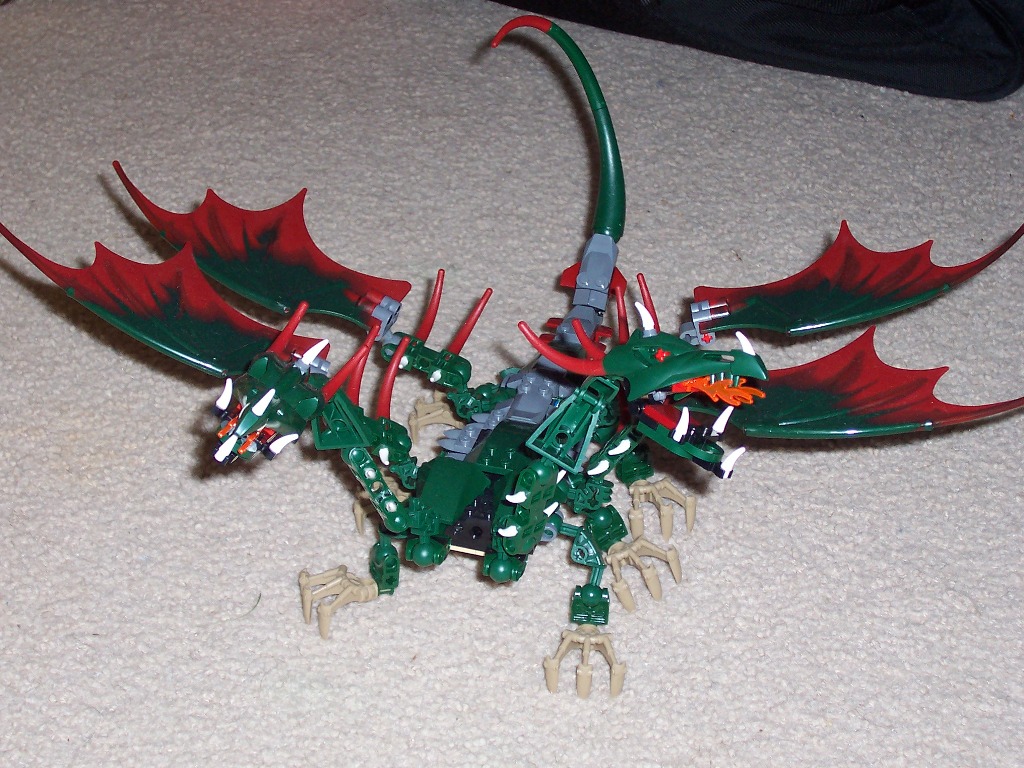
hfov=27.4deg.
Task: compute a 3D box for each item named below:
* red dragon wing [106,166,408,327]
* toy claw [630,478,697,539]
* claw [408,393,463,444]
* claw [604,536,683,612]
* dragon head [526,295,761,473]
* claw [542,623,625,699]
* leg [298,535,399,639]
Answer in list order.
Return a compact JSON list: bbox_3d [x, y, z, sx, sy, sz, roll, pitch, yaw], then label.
[{"bbox_3d":[-0.113,-0.070,0.943,0.158,0.022,0.079,29,42,18],"label":"red dragon wing"},{"bbox_3d":[0.065,0.054,0.953,0.034,0.022,0.037,-11,39,-14],"label":"toy claw"},{"bbox_3d":[-0.029,0.019,0.997,0.037,0.022,0.034,13,40,16],"label":"claw"},{"bbox_3d":[0.054,0.080,0.922,0.034,0.022,0.037,-29,38,-17],"label":"claw"},{"bbox_3d":[0.059,0.002,0.850,0.102,0.069,0.047,4,5,30],"label":"dragon head"},{"bbox_3d":[0.029,0.106,0.820,0.032,0.019,0.033,3,35,6],"label":"claw"},{"bbox_3d":[-0.069,0.085,0.898,0.045,0.038,0.034,-13,40,-16],"label":"leg"}]

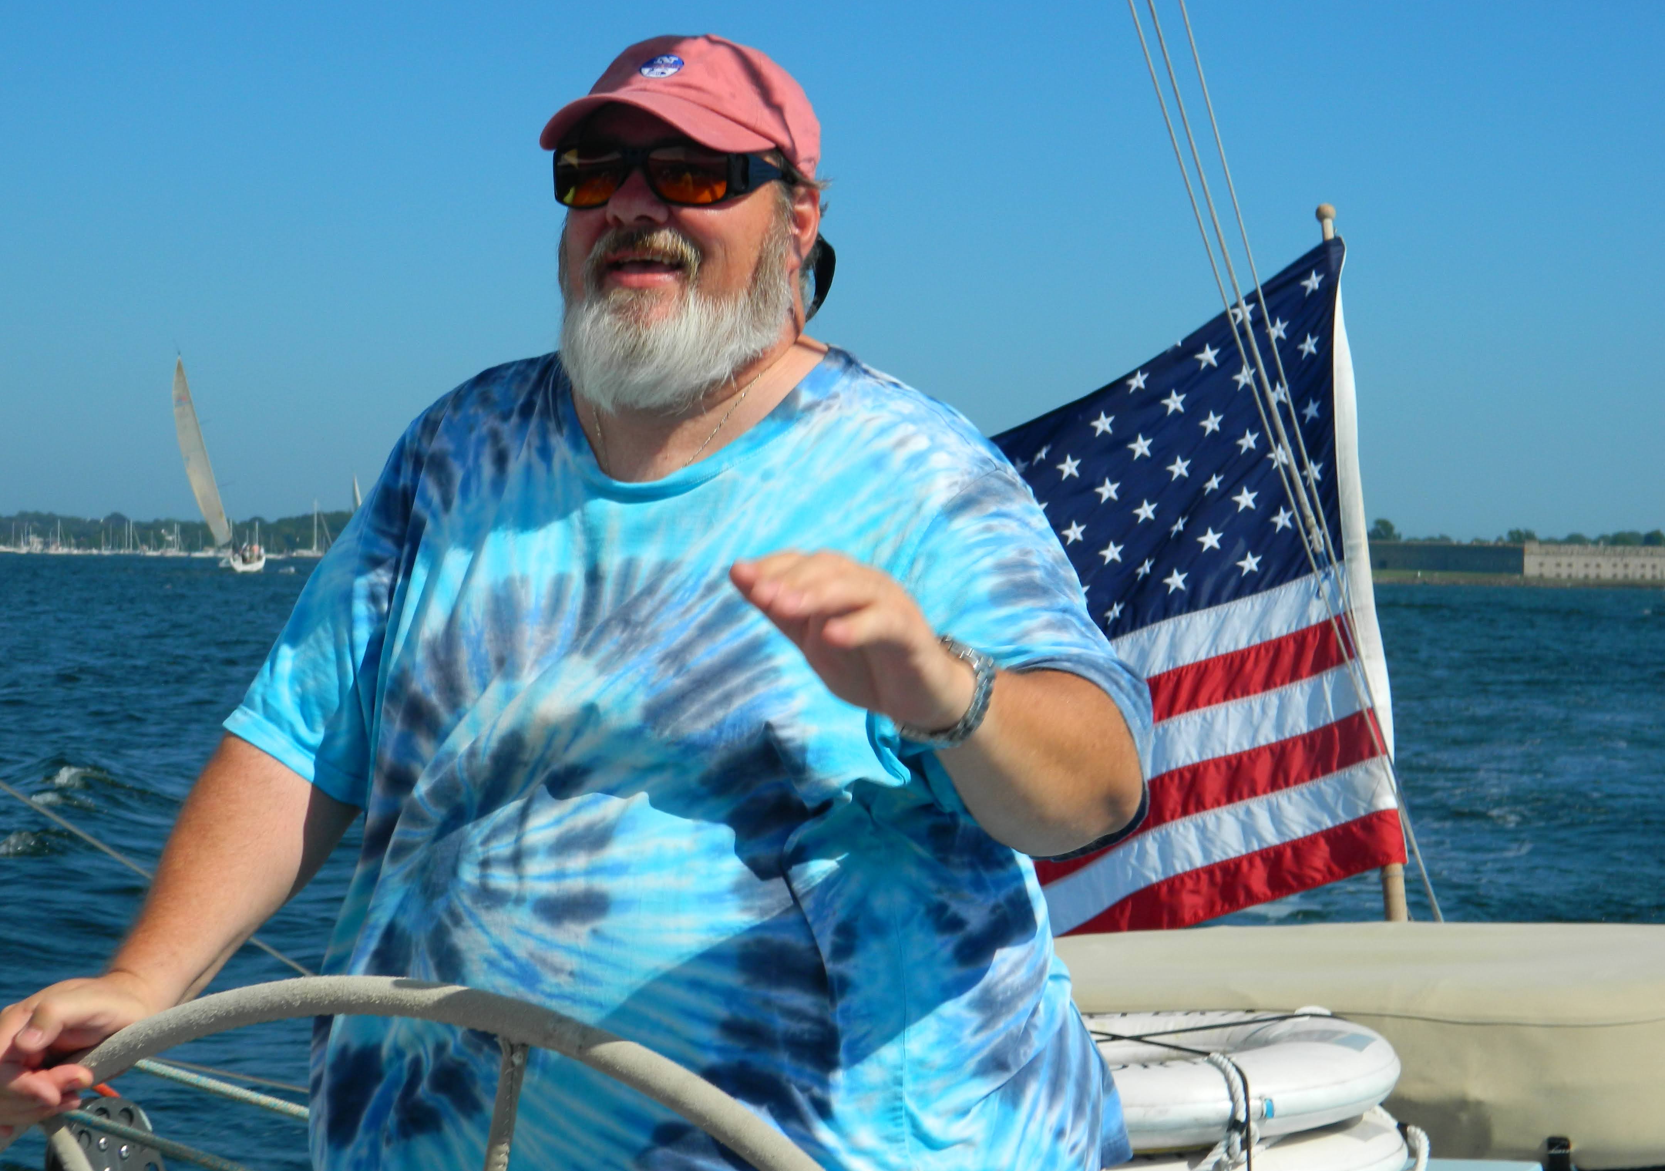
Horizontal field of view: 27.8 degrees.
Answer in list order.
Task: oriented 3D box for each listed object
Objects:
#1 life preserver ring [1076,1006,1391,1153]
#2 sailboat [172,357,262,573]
[{"bbox_3d":[0.259,0.496,3.380,0.610,0.080,0.610,-4,-1,0],"label":"life preserver ring"},{"bbox_3d":[-57.105,-11.078,308.000,4.500,20.500,12.500,-17,6,-19],"label":"sailboat"}]

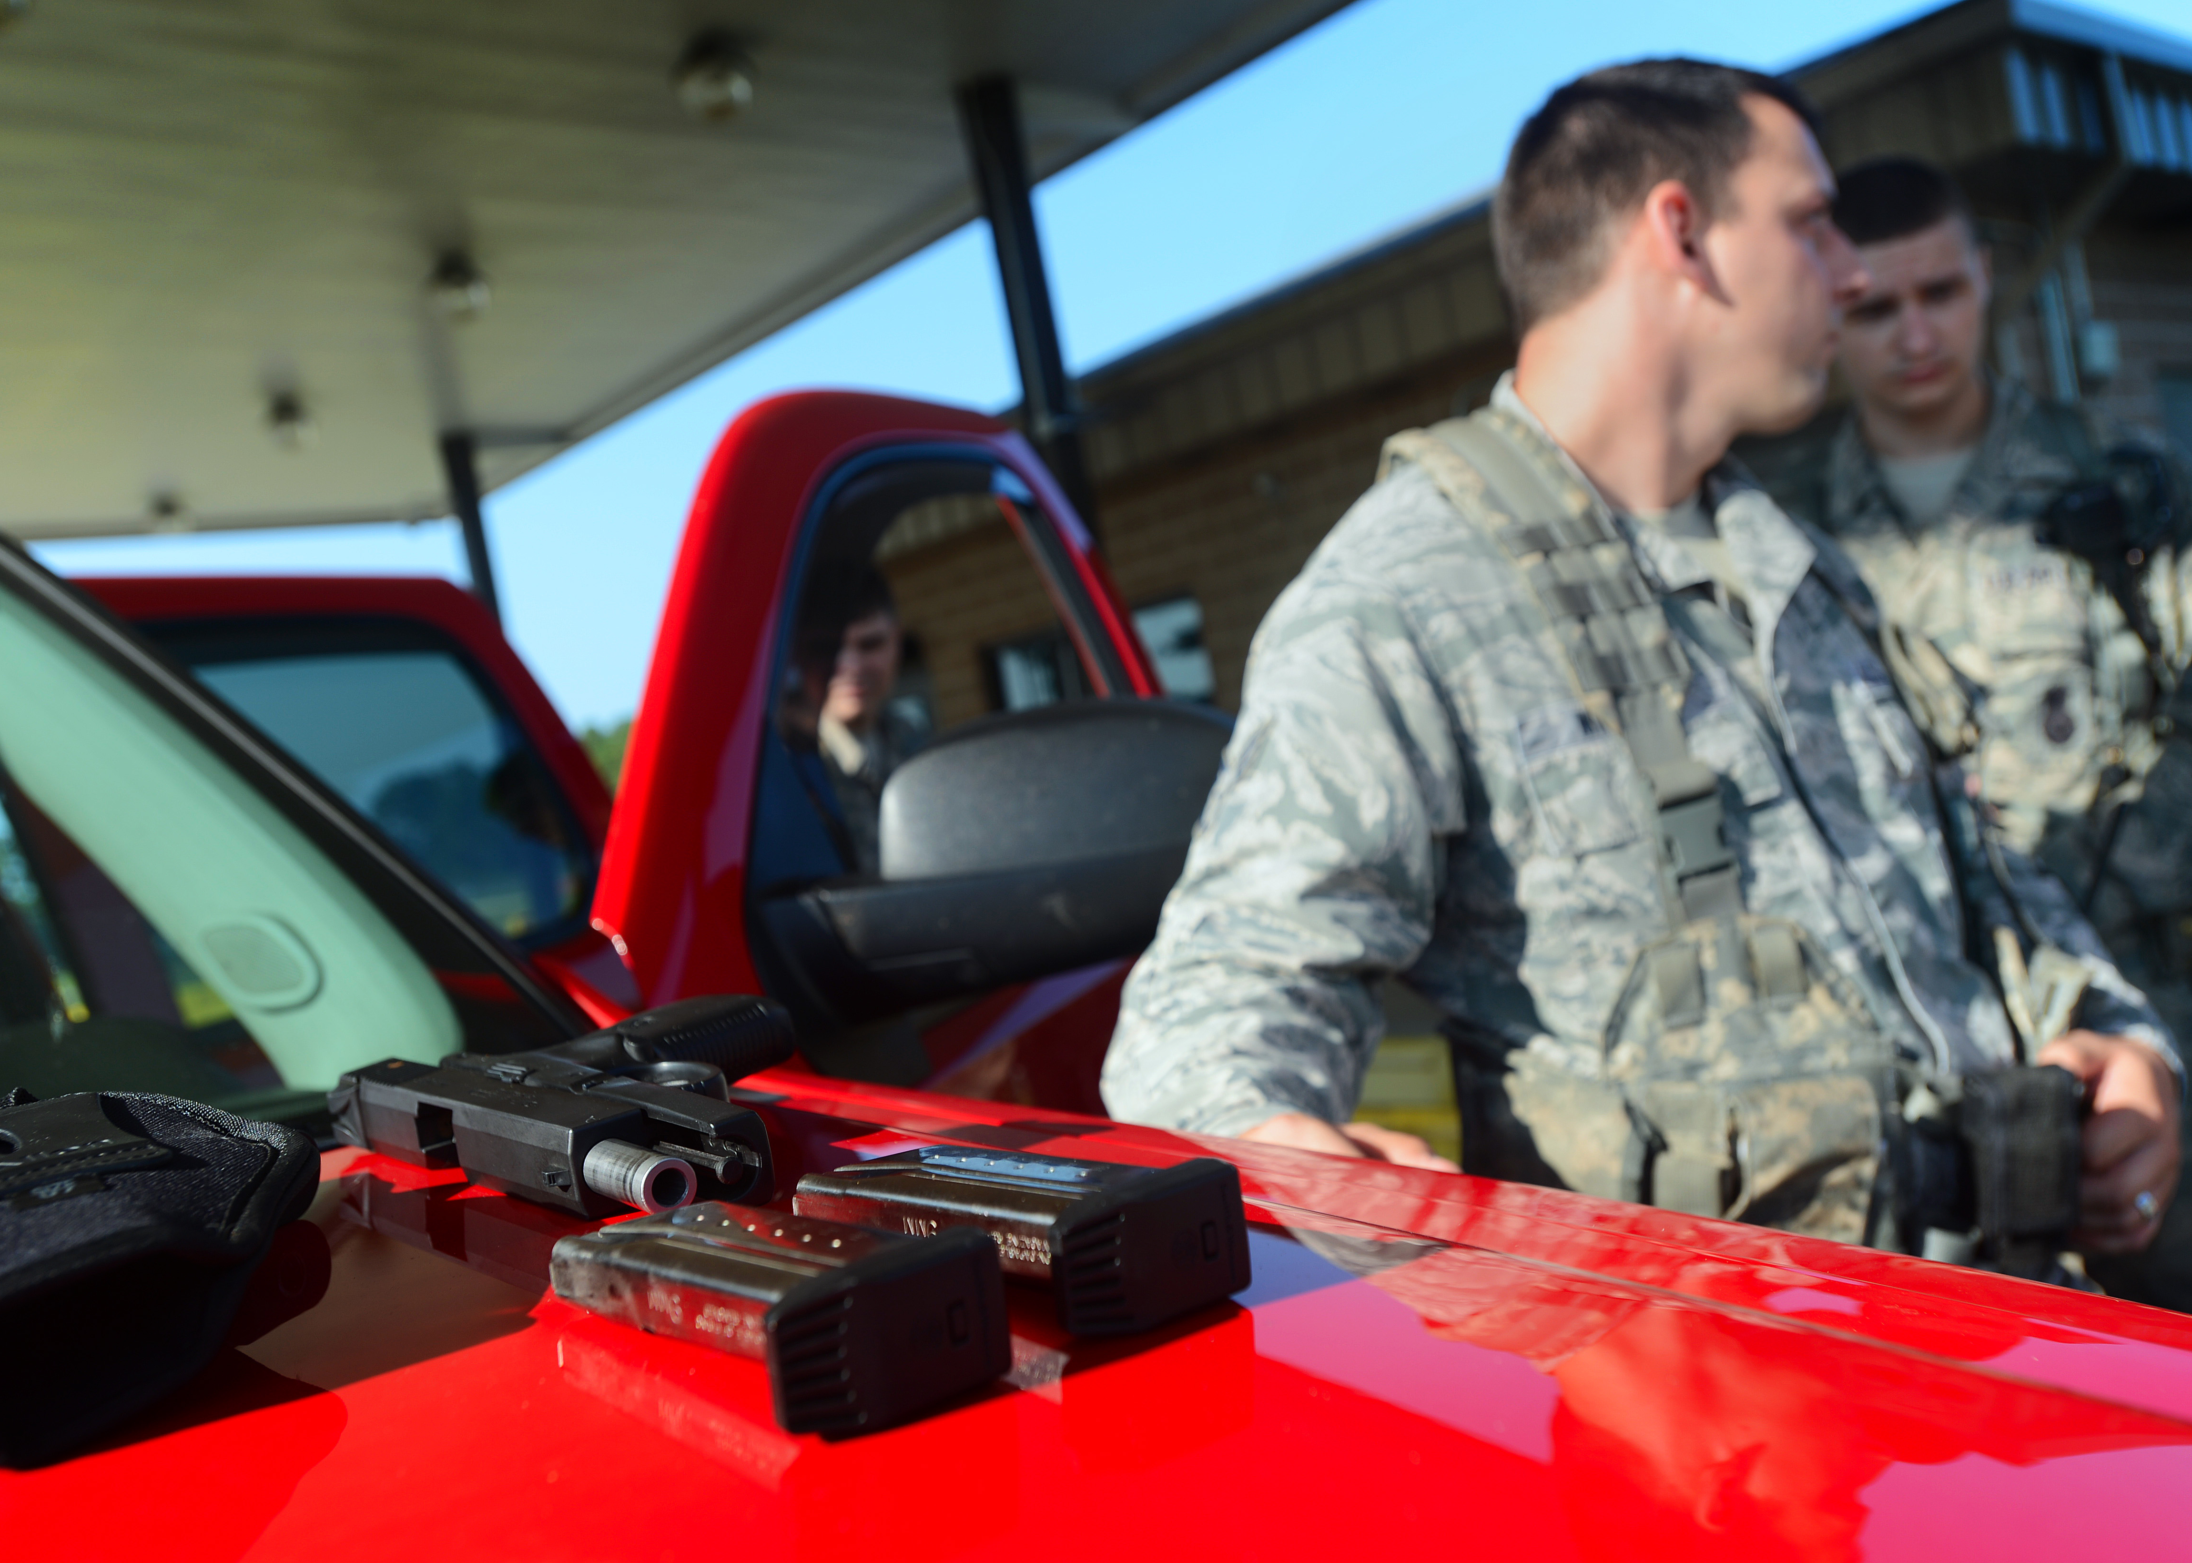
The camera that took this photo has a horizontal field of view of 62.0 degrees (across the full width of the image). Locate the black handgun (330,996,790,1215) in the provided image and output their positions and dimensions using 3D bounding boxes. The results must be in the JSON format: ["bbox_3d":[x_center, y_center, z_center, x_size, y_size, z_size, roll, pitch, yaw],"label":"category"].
[{"bbox_3d":[-0.159,0.112,0.652,0.139,0.033,0.218,-13,8,-43],"label":"black handgun"}]

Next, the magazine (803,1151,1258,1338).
[{"bbox_3d":[-0.024,0.115,0.470,0.051,0.030,0.117,-8,2,-44],"label":"magazine"}]

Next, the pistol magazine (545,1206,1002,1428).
[{"bbox_3d":[-0.079,0.121,0.426,0.051,0.030,0.117,-8,2,-43],"label":"pistol magazine"}]

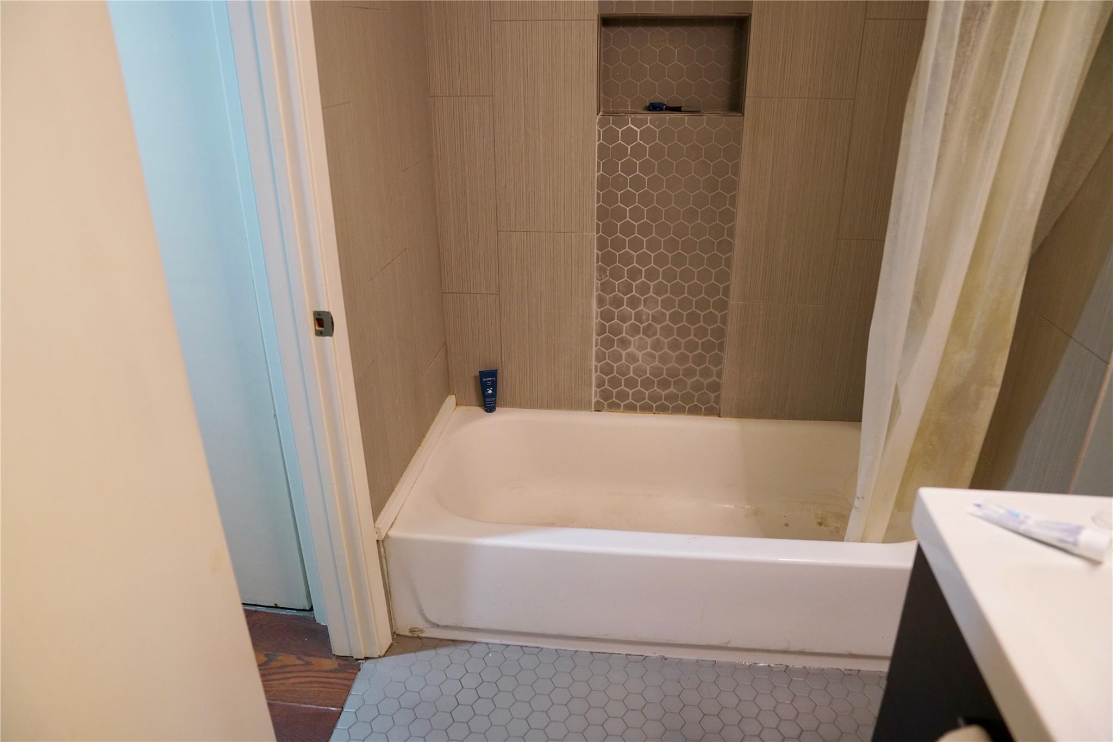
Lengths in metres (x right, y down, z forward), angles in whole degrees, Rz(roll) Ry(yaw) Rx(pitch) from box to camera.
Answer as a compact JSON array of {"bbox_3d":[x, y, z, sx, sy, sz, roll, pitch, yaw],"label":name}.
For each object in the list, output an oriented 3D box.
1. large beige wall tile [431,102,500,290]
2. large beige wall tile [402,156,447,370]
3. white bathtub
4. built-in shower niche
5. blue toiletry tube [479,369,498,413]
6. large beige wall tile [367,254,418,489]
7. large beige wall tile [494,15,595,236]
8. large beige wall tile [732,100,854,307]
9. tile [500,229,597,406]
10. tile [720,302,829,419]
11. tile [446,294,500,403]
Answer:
[{"bbox_3d":[-0.283,-0.540,2.337,0.192,0.605,0.010,2,23,6],"label":"large beige wall tile"},{"bbox_3d":[-0.403,-0.319,2.264,0.010,0.605,0.318,2,23,6],"label":"large beige wall tile"},{"bbox_3d":[0.343,0.455,2.255,1.514,0.351,0.767,2,23,6],"label":"white bathtub"},{"bbox_3d":[0.335,-0.890,2.167,0.414,0.265,0.105,2,23,6],"label":"built-in shower niche"},{"bbox_3d":[-0.230,0.069,2.553,0.064,0.154,0.036,-2,14,-5],"label":"blue toiletry tube"},{"bbox_3d":[-0.436,-0.003,2.054,0.010,0.593,0.311,2,23,6],"label":"large beige wall tile"},{"bbox_3d":[-0.034,-0.720,2.232,0.307,0.605,0.010,2,23,6],"label":"large beige wall tile"},{"bbox_3d":[0.698,-0.495,2.237,0.298,0.605,0.010,2,23,6],"label":"large beige wall tile"},{"bbox_3d":[-0.029,-0.154,2.469,0.307,0.615,0.010,2,23,6],"label":"tile"},{"bbox_3d":[0.702,-0.029,2.432,0.298,0.400,0.010,2,23,6],"label":"tile"},{"bbox_3d":[-0.280,-0.069,2.535,0.192,0.411,0.010,2,23,6],"label":"tile"}]

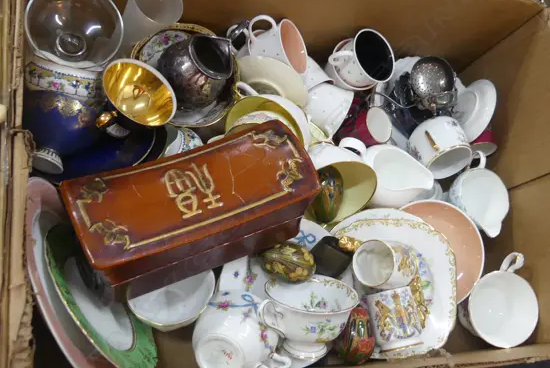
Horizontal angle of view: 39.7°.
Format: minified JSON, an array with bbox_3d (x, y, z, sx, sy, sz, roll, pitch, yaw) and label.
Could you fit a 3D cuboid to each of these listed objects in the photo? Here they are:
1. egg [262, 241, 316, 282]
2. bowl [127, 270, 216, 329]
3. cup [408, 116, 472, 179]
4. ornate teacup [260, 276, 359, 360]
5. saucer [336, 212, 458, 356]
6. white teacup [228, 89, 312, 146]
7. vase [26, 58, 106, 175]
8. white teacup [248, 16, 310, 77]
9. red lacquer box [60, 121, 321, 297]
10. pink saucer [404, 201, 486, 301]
[{"bbox_3d":[0.014,0.081,0.780,0.059,0.042,0.042,21,90,6],"label":"egg"},{"bbox_3d":[-0.106,0.102,0.809,0.093,0.050,0.093,-1,72,3],"label":"bowl"},{"bbox_3d":[0.182,-0.047,0.857,0.057,0.075,0.052,-30,55,12],"label":"cup"},{"bbox_3d":[0.029,0.139,0.770,0.110,0.095,0.061,-9,110,-38],"label":"ornate teacup"},{"bbox_3d":[0.129,0.112,0.823,0.143,0.018,0.143,0,80,-9],"label":"saucer"},{"bbox_3d":[-0.005,-0.062,0.828,0.109,0.091,0.056,61,30,-5],"label":"white teacup"},{"bbox_3d":[-0.231,-0.075,0.822,0.088,0.088,0.122,16,78,-18],"label":"vase"},{"bbox_3d":[-0.003,-0.150,0.846,0.053,0.063,0.077,-17,90,25],"label":"white teacup"},{"bbox_3d":[-0.083,0.031,0.781,0.230,0.095,0.100,-19,60,-19],"label":"red lacquer box"},{"bbox_3d":[0.171,0.080,0.852,0.120,0.020,0.120,1,80,-6],"label":"pink saucer"}]

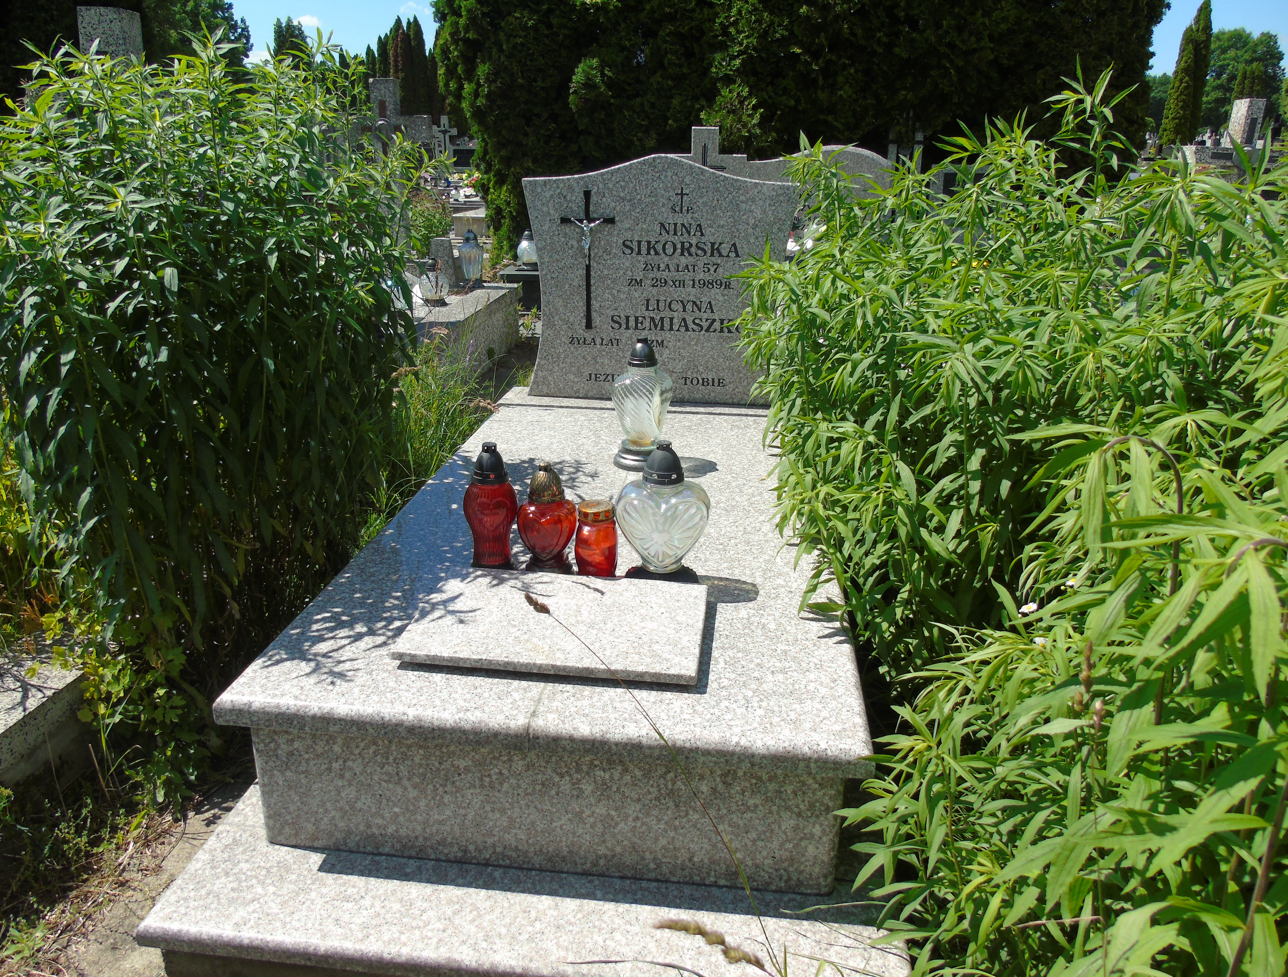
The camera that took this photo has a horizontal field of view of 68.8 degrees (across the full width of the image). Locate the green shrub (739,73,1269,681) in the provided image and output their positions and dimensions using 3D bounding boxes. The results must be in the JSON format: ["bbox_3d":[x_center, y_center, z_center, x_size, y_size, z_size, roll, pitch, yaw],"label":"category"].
[{"bbox_3d":[0.822,-0.288,2.332,0.921,1.271,1.406,3,21,5],"label":"green shrub"}]

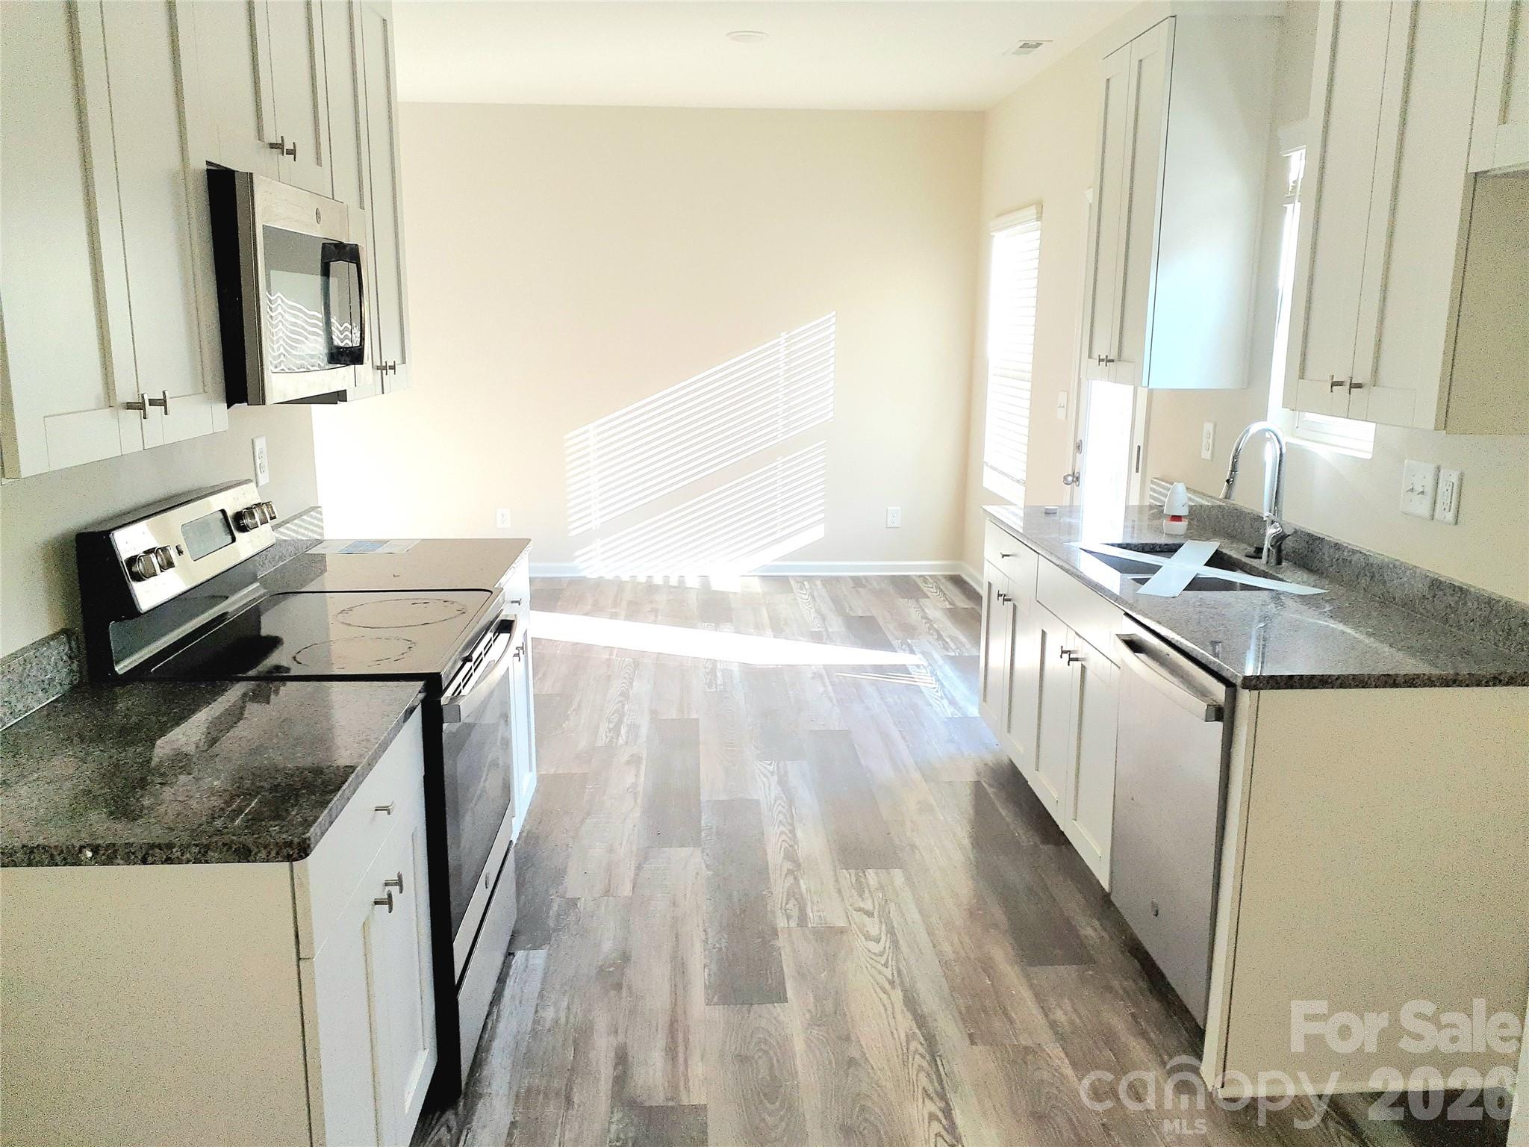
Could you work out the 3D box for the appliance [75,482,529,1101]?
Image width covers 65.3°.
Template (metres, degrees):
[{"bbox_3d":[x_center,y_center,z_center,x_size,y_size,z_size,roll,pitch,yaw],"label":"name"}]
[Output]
[{"bbox_3d":[-0.924,0.428,2.654,0.680,1.187,0.760,0,12,-3],"label":"appliance"}]

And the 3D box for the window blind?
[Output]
[{"bbox_3d":[1.298,-1.158,6.417,0.055,1.492,0.970,0,12,-3],"label":"window blind"}]

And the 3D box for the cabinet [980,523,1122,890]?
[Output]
[{"bbox_3d":[1.167,0.370,3.755,0.630,0.876,1.450,0,12,-3],"label":"cabinet"}]

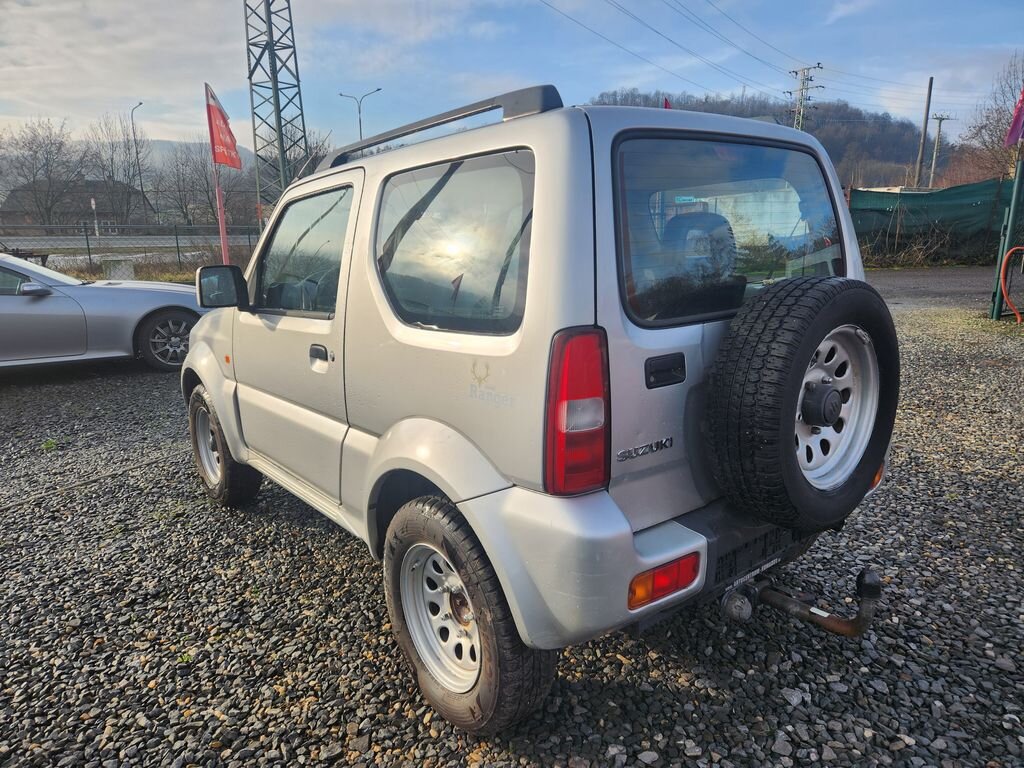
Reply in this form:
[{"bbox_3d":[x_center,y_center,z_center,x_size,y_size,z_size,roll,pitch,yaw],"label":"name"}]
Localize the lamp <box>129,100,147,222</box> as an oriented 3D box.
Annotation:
[{"bbox_3d":[-25.118,-14.859,46.346,1.200,8.300,0.300,4,14,22],"label":"lamp"}]

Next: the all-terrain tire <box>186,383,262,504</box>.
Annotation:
[{"bbox_3d":[-1.560,0.324,3.677,0.205,0.655,0.656,-11,15,-38],"label":"all-terrain tire"}]

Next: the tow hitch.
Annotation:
[{"bbox_3d":[0.733,0.563,1.765,0.285,0.200,0.315,-11,15,-38],"label":"tow hitch"}]

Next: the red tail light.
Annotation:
[{"bbox_3d":[0.143,0.054,1.476,0.133,0.343,0.085,-11,15,-38],"label":"red tail light"}]

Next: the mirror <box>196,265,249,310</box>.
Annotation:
[{"bbox_3d":[-1.234,-0.407,2.890,0.202,0.188,0.110,-11,15,-38],"label":"mirror"}]

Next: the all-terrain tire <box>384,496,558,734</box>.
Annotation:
[{"bbox_3d":[-0.146,0.639,1.956,0.205,0.655,0.656,-11,15,-38],"label":"all-terrain tire"}]

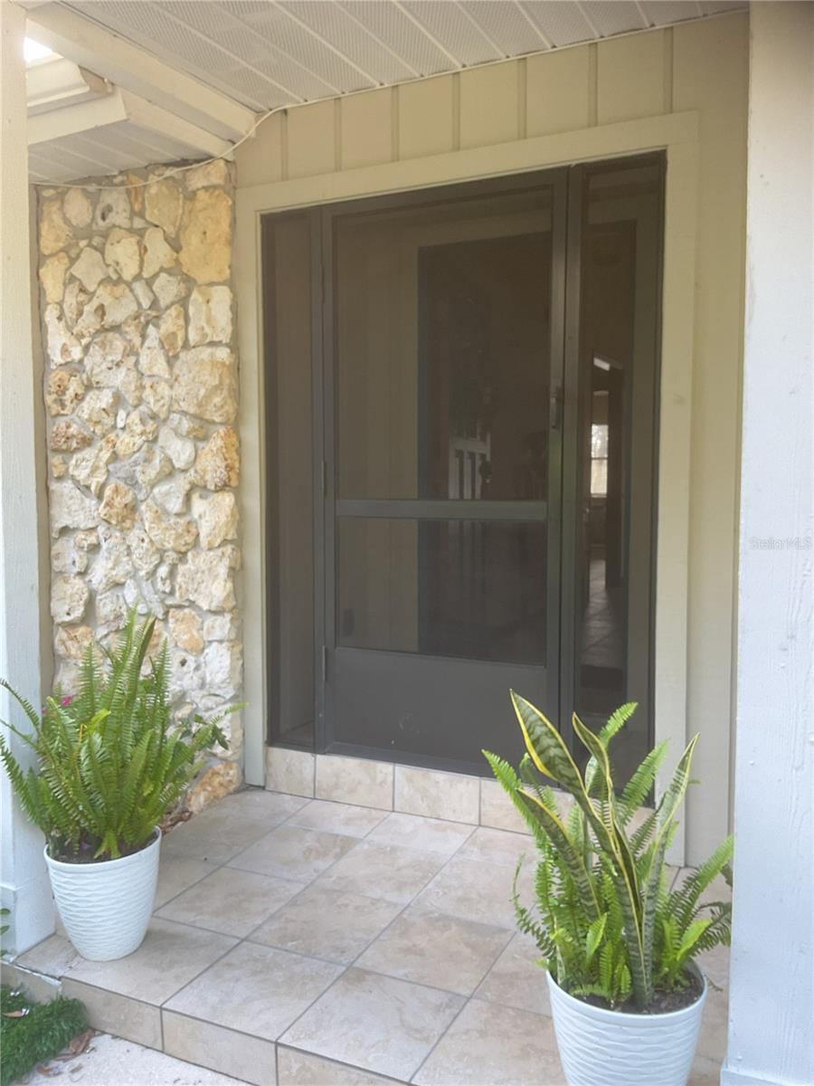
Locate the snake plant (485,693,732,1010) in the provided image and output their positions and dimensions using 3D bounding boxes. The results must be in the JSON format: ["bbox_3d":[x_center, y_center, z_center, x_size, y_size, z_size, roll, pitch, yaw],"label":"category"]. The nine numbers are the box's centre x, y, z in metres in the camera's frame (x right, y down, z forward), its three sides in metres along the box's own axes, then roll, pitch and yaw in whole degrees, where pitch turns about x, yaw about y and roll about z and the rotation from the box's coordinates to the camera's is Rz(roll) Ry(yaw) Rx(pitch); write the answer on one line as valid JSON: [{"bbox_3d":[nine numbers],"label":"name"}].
[{"bbox_3d":[0.395,0.562,1.730,0.490,0.560,0.420,0,4,0],"label":"snake plant"}]

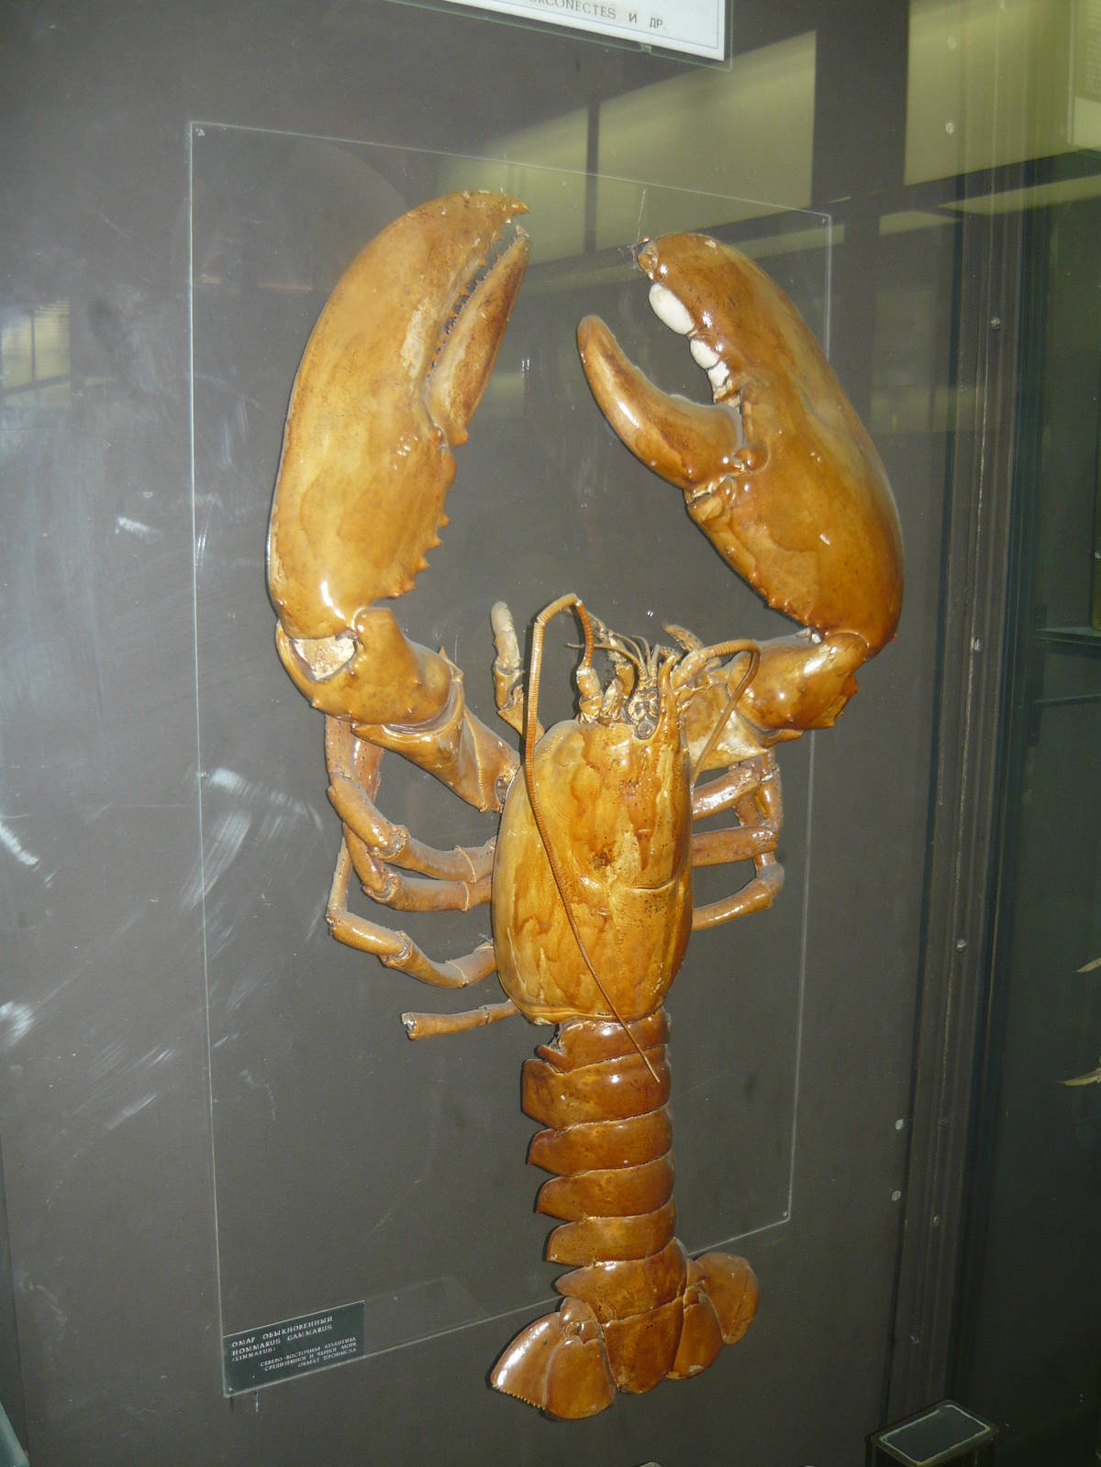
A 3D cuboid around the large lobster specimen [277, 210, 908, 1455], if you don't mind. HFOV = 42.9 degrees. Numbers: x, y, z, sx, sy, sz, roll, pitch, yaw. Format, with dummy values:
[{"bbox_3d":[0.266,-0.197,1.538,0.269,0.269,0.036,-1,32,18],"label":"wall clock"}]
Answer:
[{"bbox_3d":[0.043,0.075,0.872,0.442,0.770,0.134,-4,10,-30],"label":"large lobster specimen"}]

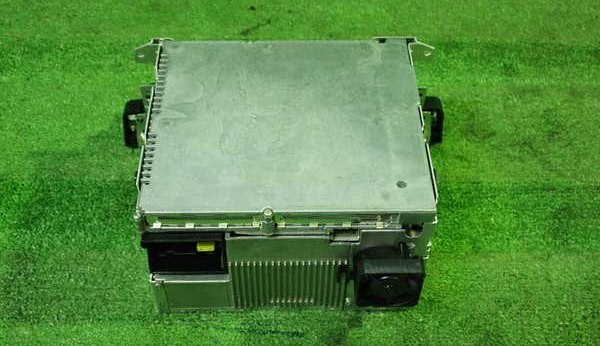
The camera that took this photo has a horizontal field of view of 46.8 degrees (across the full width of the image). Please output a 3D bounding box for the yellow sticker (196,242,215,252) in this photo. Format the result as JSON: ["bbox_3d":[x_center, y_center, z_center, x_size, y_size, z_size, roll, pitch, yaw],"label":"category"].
[{"bbox_3d":[-0.061,0.049,0.453,0.012,0.011,0.001,-1,48,-1],"label":"yellow sticker"}]

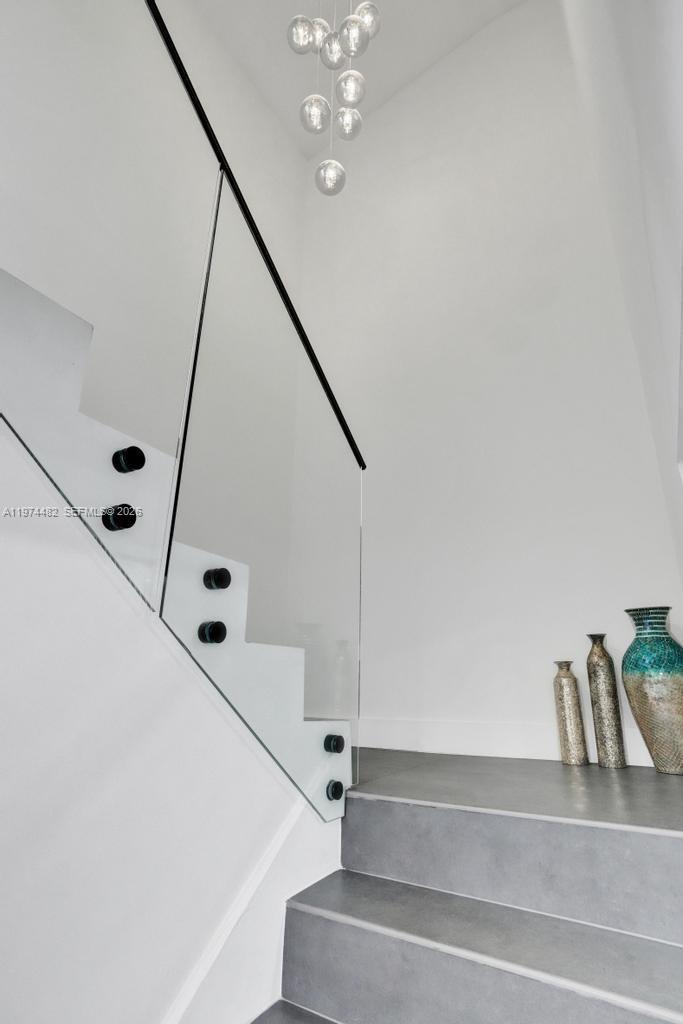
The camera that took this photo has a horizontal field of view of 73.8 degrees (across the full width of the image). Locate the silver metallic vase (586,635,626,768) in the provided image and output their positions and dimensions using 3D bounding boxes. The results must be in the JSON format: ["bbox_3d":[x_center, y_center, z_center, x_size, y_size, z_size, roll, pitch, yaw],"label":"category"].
[{"bbox_3d":[1.014,0.718,1.762,0.097,0.472,0.097,-11,-24,31],"label":"silver metallic vase"}]

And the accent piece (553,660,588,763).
[{"bbox_3d":[0.891,0.778,1.779,0.091,0.370,0.091,-11,-24,31],"label":"accent piece"}]

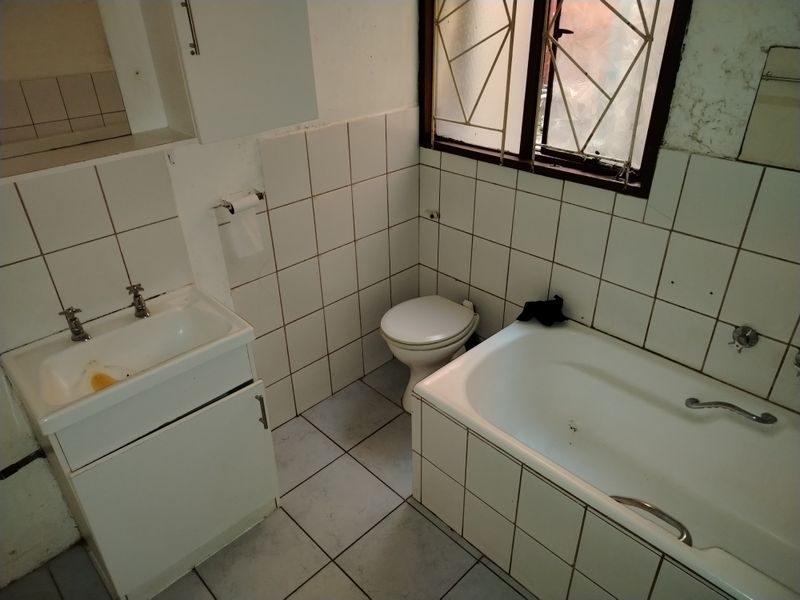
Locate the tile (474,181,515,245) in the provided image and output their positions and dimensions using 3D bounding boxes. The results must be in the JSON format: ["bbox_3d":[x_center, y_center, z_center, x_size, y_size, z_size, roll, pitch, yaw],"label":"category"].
[{"bbox_3d":[0.393,-0.364,2.319,0.010,0.248,0.201,-27,38,-37],"label":"tile"}]

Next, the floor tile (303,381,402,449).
[{"bbox_3d":[-0.214,0.522,2.551,0.354,0.010,0.333,-27,38,-37],"label":"floor tile"}]

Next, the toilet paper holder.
[{"bbox_3d":[-0.543,-0.326,1.885,0.155,0.055,0.075,-27,38,-37],"label":"toilet paper holder"}]

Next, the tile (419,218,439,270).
[{"bbox_3d":[0.142,-0.273,2.676,0.010,0.248,0.122,-27,38,-37],"label":"tile"}]

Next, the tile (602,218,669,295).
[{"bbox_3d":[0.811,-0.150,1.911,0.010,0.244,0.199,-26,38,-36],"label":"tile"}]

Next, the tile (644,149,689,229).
[{"bbox_3d":[0.860,-0.352,1.789,0.010,0.246,0.090,-27,38,-37],"label":"tile"}]

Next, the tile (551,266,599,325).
[{"bbox_3d":[0.688,-0.016,2.195,0.010,0.222,0.201,-27,38,-37],"label":"tile"}]

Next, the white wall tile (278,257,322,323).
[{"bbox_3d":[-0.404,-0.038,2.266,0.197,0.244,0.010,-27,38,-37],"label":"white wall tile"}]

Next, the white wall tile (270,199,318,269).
[{"bbox_3d":[-0.414,-0.258,2.168,0.199,0.249,0.010,-27,38,-37],"label":"white wall tile"}]

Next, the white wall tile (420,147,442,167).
[{"bbox_3d":[0.137,-0.635,2.482,0.010,0.076,0.124,-27,38,-37],"label":"white wall tile"}]

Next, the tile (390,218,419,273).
[{"bbox_3d":[0.022,-0.257,2.670,0.197,0.250,0.010,-27,38,-37],"label":"tile"}]

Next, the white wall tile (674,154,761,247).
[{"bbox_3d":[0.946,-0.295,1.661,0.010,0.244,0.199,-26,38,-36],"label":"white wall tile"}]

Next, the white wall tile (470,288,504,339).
[{"bbox_3d":[0.407,0.074,2.580,0.010,0.251,0.202,-27,38,-37],"label":"white wall tile"}]

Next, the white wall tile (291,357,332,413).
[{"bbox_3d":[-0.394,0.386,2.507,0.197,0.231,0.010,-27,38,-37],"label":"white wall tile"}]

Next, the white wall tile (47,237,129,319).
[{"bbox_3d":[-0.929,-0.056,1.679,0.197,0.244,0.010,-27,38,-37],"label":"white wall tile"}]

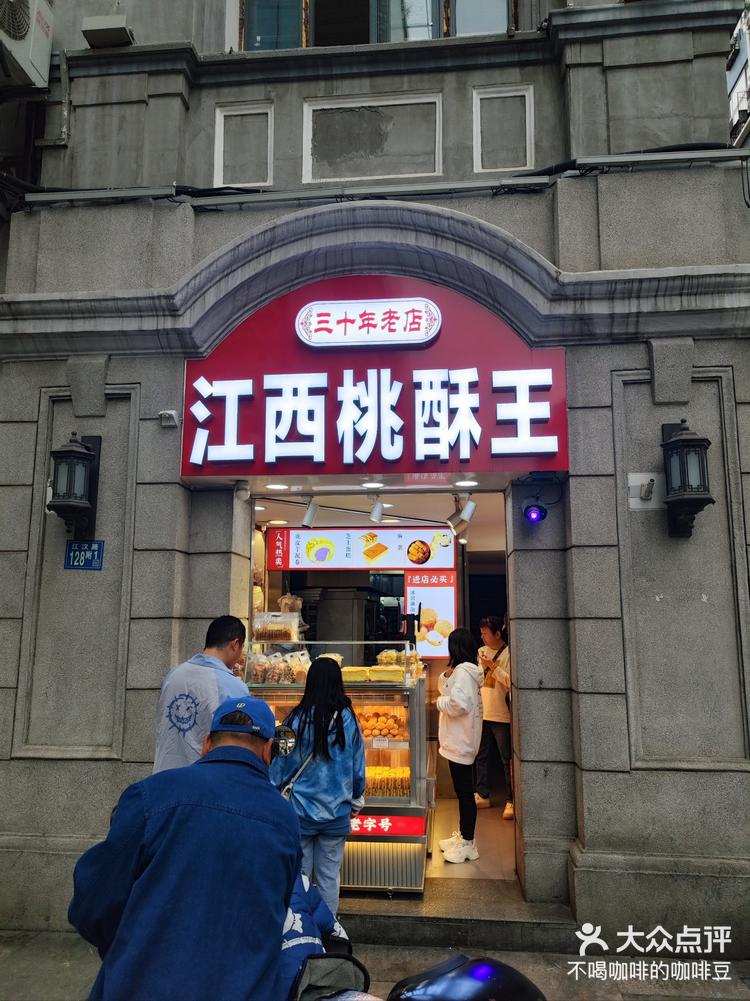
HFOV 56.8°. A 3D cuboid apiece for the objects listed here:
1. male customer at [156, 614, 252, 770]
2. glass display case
[{"bbox_3d":[-0.861,1.471,3.402,0.520,1.800,0.350,-5,-10,32],"label":"male customer"},{"bbox_3d":[-0.218,1.735,4.493,1.135,1.260,0.650,0,-9,5],"label":"glass display case"}]

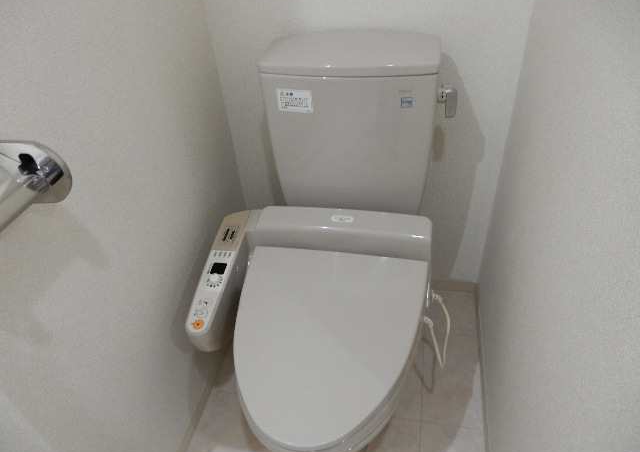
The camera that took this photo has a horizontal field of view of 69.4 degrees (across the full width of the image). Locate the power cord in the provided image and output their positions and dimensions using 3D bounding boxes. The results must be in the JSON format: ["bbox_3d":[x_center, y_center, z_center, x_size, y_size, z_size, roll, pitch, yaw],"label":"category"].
[{"bbox_3d":[0.274,0.244,1.075,0.068,0.158,0.120,5,39,12],"label":"power cord"}]

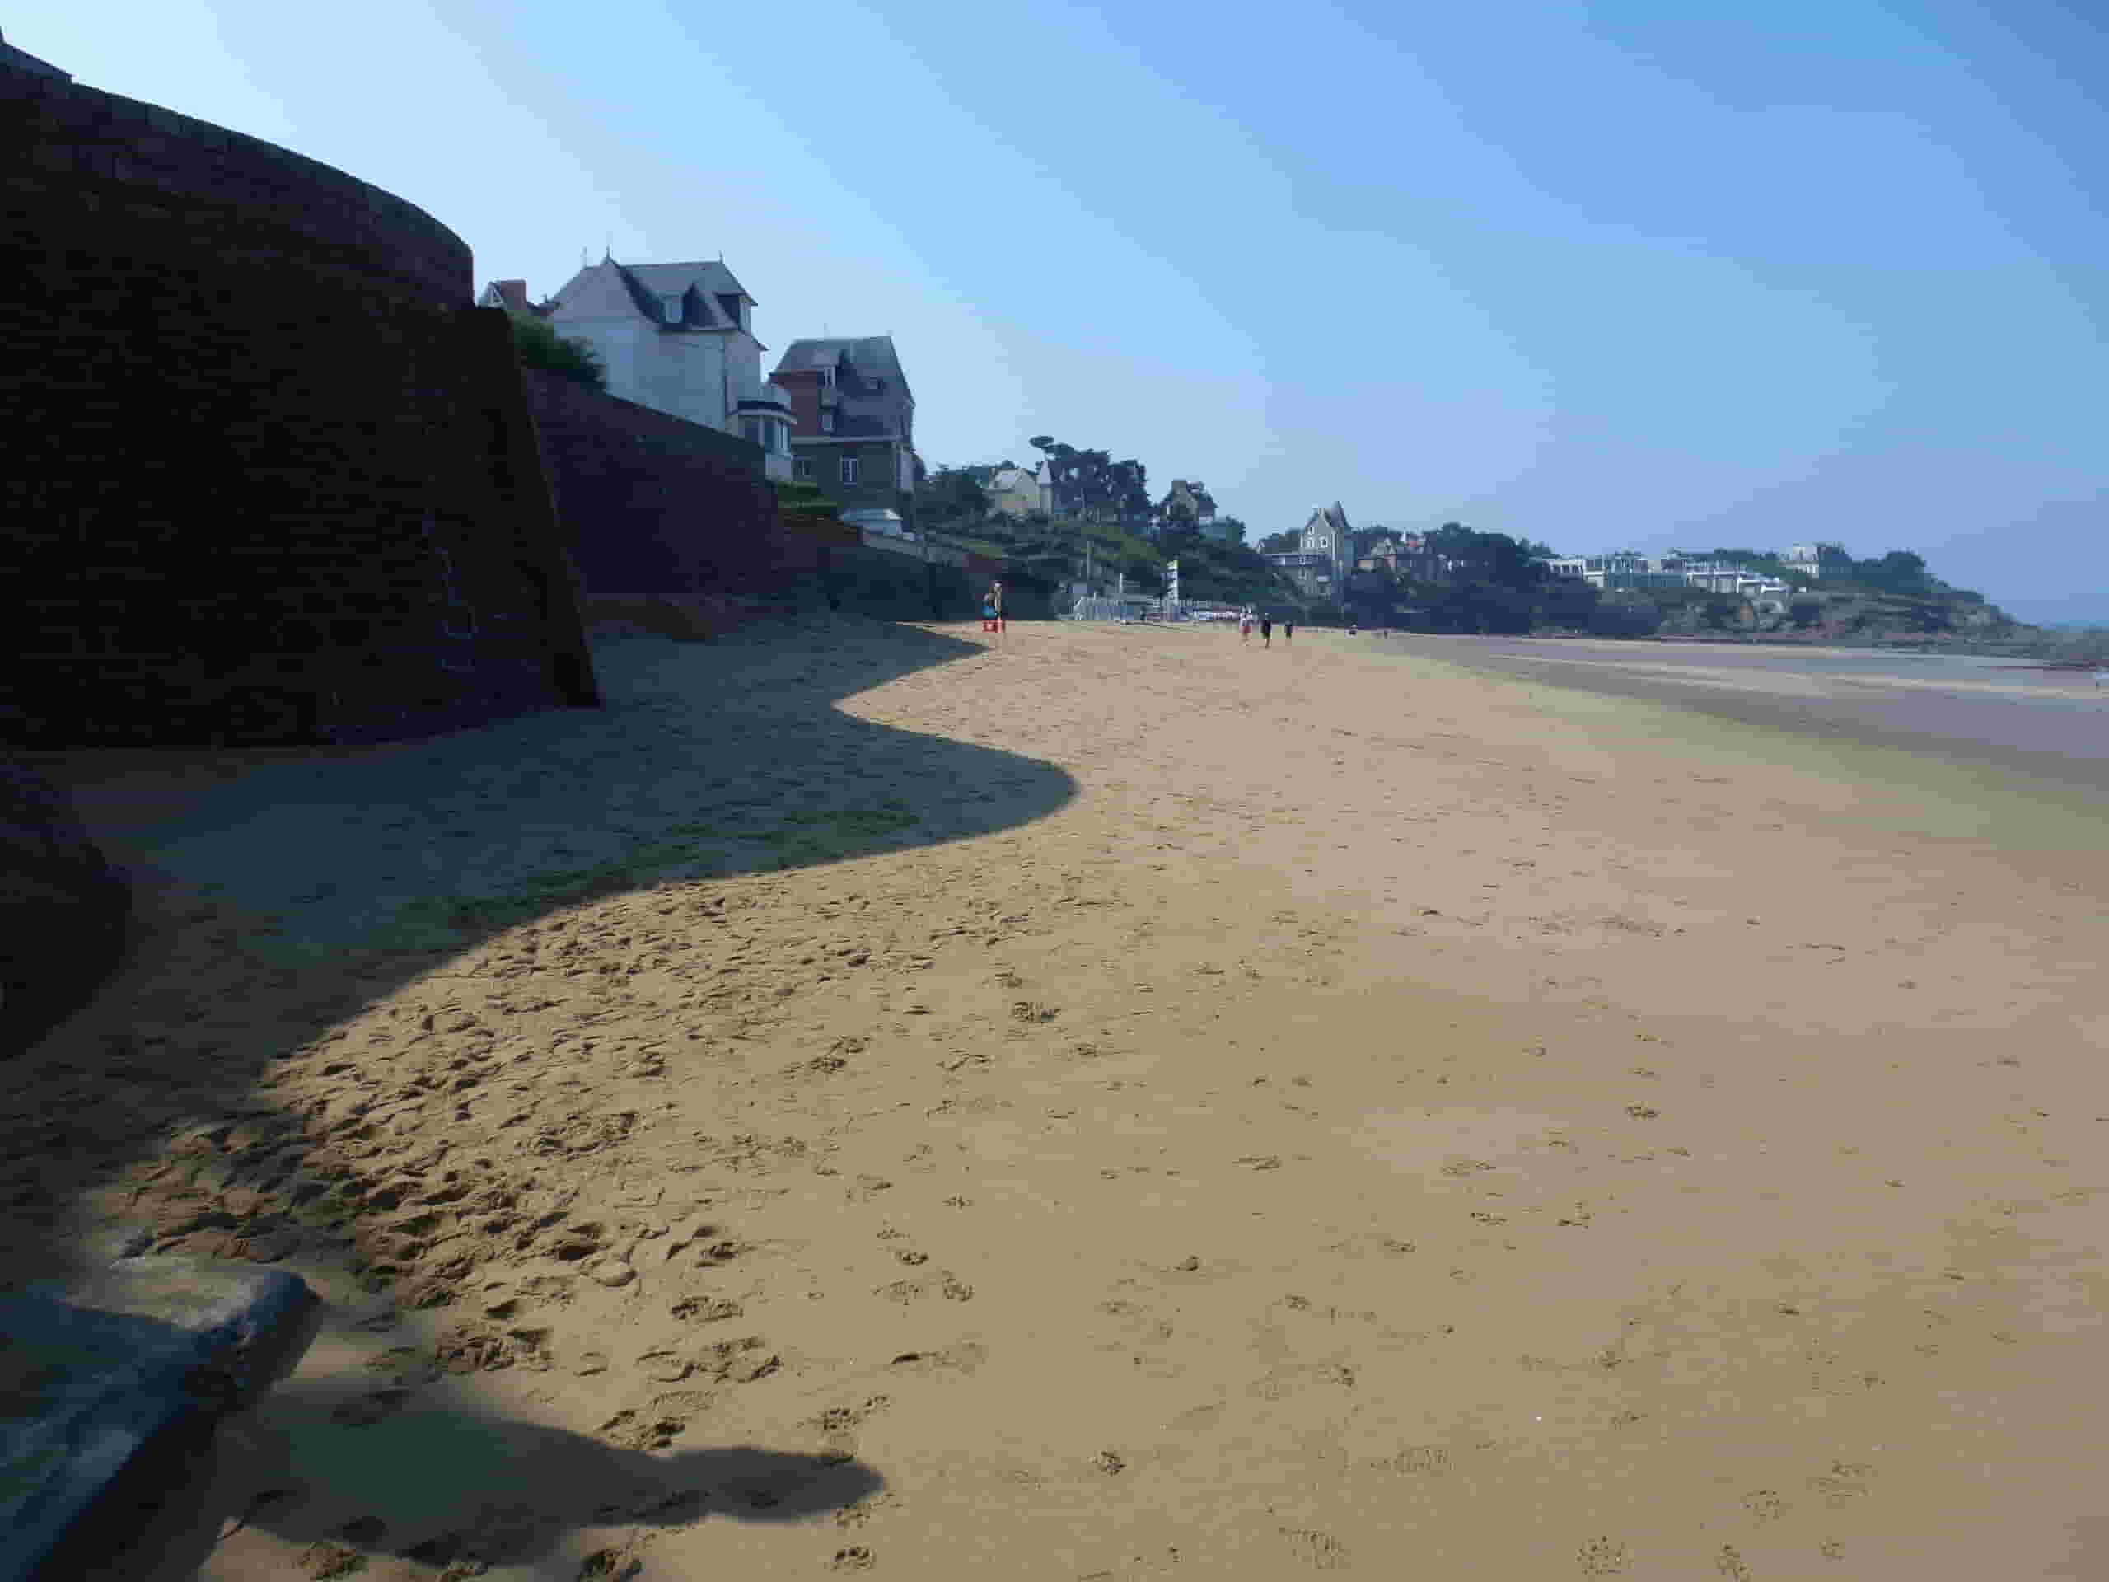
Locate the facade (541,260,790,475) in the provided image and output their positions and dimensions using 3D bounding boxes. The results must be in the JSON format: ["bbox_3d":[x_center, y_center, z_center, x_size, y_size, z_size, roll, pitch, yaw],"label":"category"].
[{"bbox_3d":[-19.495,-21.617,78.656,11.600,11.328,9.000,1,7,9],"label":"facade"}]

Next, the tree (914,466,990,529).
[{"bbox_3d":[-10.167,-28.418,148.000,7.800,6.600,7.300,0,6,0],"label":"tree"}]

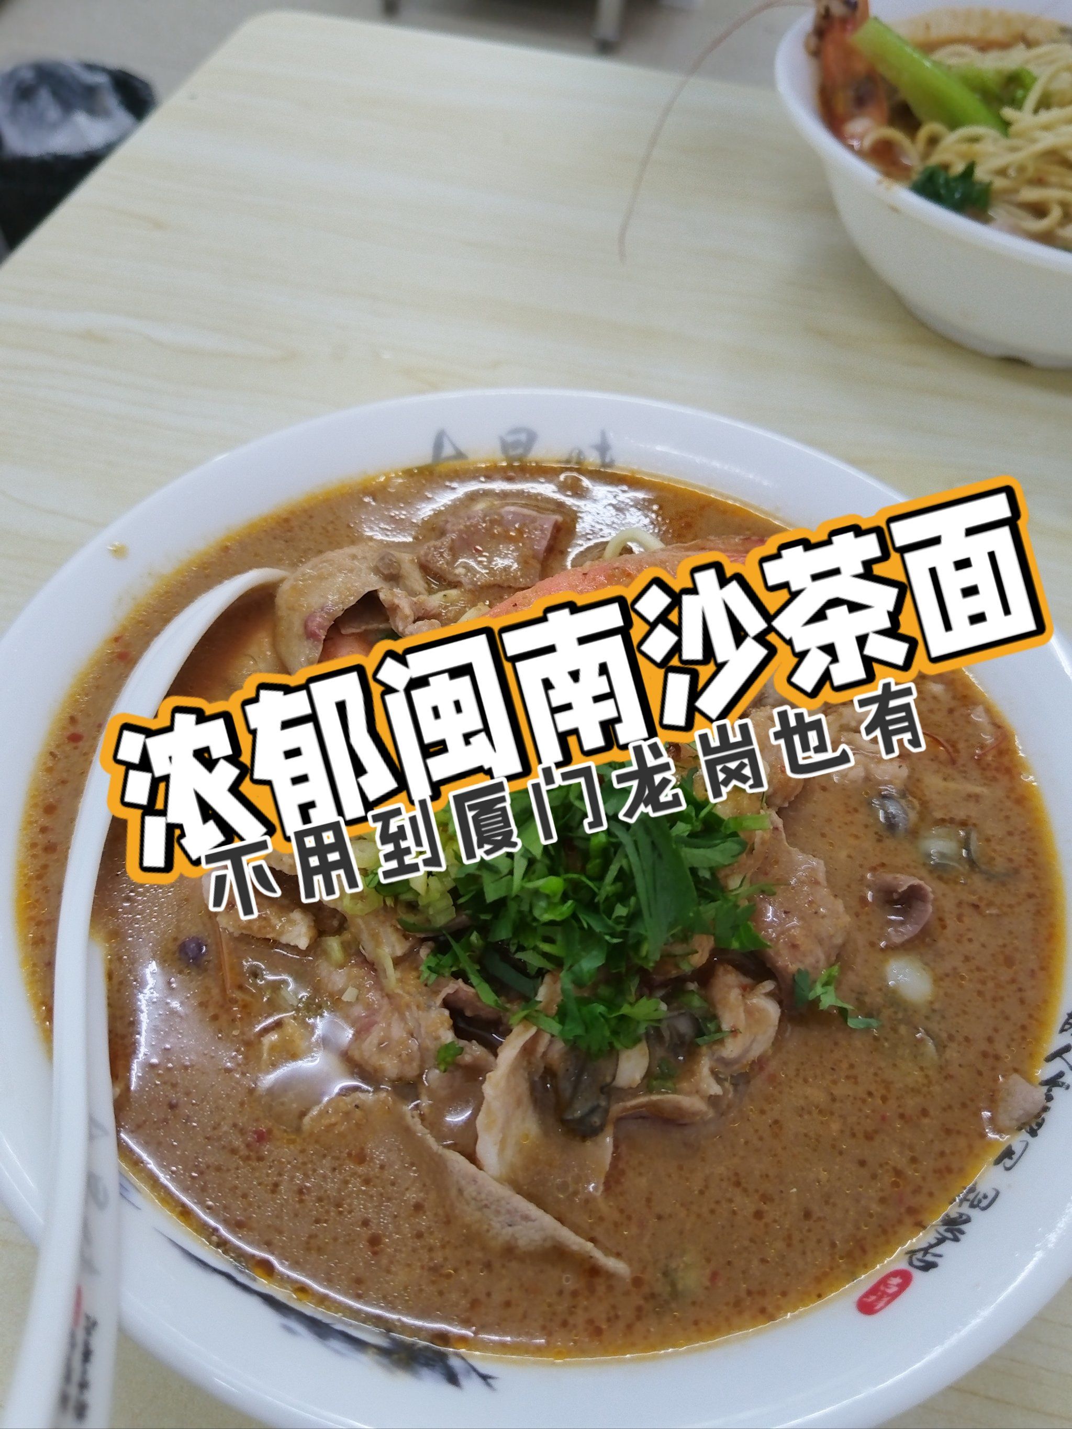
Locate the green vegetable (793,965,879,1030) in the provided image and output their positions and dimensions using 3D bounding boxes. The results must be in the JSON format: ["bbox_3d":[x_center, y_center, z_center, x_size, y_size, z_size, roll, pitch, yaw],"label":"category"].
[{"bbox_3d":[0.054,0.051,0.193,0.015,0.005,0.010,5,52,0],"label":"green vegetable"}]

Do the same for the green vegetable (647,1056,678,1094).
[{"bbox_3d":[0.021,0.060,0.178,0.005,0.004,0.006,5,52,0],"label":"green vegetable"}]

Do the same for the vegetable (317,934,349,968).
[{"bbox_3d":[-0.035,0.042,0.189,0.006,0.004,0.006,5,52,0],"label":"vegetable"}]

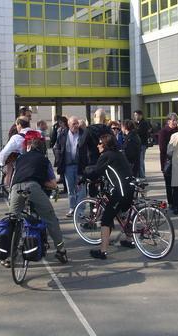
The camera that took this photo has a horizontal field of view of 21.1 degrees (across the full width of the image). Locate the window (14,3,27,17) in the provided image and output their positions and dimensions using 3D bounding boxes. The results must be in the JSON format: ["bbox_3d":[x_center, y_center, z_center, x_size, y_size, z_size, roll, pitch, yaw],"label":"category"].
[{"bbox_3d":[-4.339,-10.007,30.292,0.934,0.900,0.120,-4,7,-25],"label":"window"}]

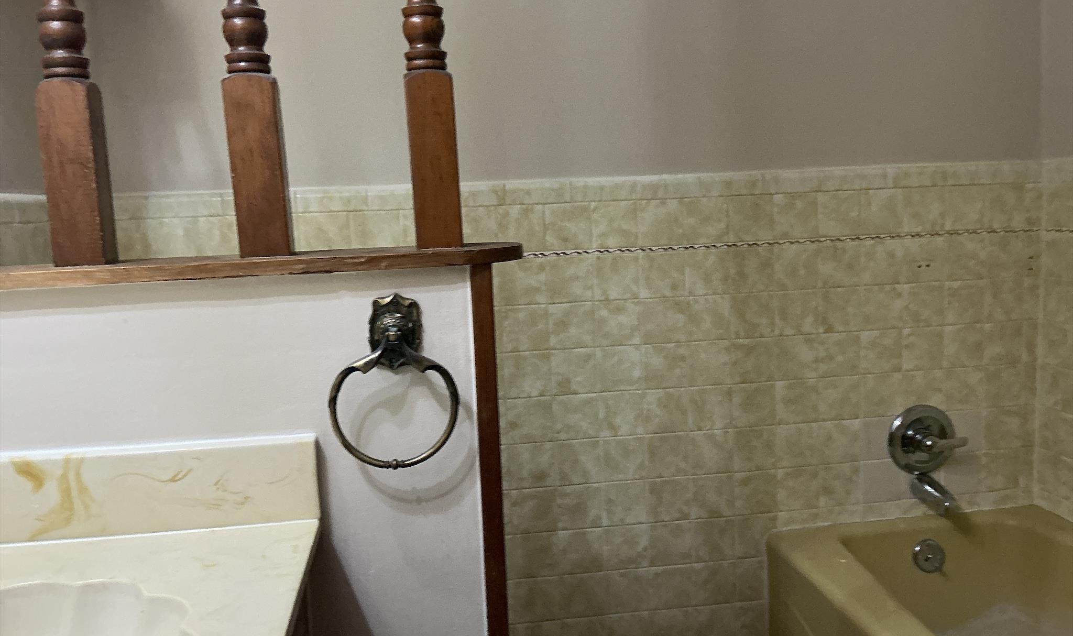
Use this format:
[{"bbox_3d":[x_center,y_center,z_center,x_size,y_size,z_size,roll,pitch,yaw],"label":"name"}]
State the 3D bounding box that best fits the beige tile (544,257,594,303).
[{"bbox_3d":[0.079,-0.089,2.017,0.108,0.108,0.009,-3,6,-7],"label":"beige tile"}]

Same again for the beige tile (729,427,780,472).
[{"bbox_3d":[0.531,0.319,2.117,0.108,0.108,0.009,-3,6,-7],"label":"beige tile"}]

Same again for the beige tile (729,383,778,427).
[{"bbox_3d":[0.525,0.209,2.097,0.107,0.107,0.009,-3,5,-7],"label":"beige tile"}]

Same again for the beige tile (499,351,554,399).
[{"bbox_3d":[-0.022,0.134,2.035,0.112,0.108,0.010,-3,6,-7],"label":"beige tile"}]

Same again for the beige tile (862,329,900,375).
[{"bbox_3d":[0.850,0.083,2.140,0.108,0.108,0.010,-3,6,-7],"label":"beige tile"}]

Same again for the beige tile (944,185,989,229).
[{"bbox_3d":[1.042,-0.269,2.118,0.107,0.107,0.009,-3,5,-7],"label":"beige tile"}]

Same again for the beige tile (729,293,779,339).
[{"bbox_3d":[0.519,-0.006,2.092,0.108,0.108,0.008,-3,6,-7],"label":"beige tile"}]

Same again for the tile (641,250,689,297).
[{"bbox_3d":[0.295,-0.102,2.043,0.107,0.107,0.009,-3,5,-7],"label":"tile"}]

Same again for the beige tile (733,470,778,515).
[{"bbox_3d":[0.537,0.428,2.128,0.108,0.108,0.009,-3,6,-7],"label":"beige tile"}]

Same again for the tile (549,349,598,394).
[{"bbox_3d":[0.089,0.128,2.040,0.108,0.108,0.009,-3,6,-7],"label":"tile"}]

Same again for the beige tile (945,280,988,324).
[{"bbox_3d":[1.057,-0.038,2.149,0.108,0.108,0.009,-3,6,-7],"label":"beige tile"}]

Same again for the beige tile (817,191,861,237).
[{"bbox_3d":[0.725,-0.250,2.092,0.108,0.108,0.010,-3,6,-7],"label":"beige tile"}]

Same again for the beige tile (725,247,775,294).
[{"bbox_3d":[0.510,-0.114,2.067,0.107,0.107,0.009,-3,5,-7],"label":"beige tile"}]

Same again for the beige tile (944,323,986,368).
[{"bbox_3d":[1.067,0.071,2.167,0.108,0.108,0.008,-3,6,-7],"label":"beige tile"}]

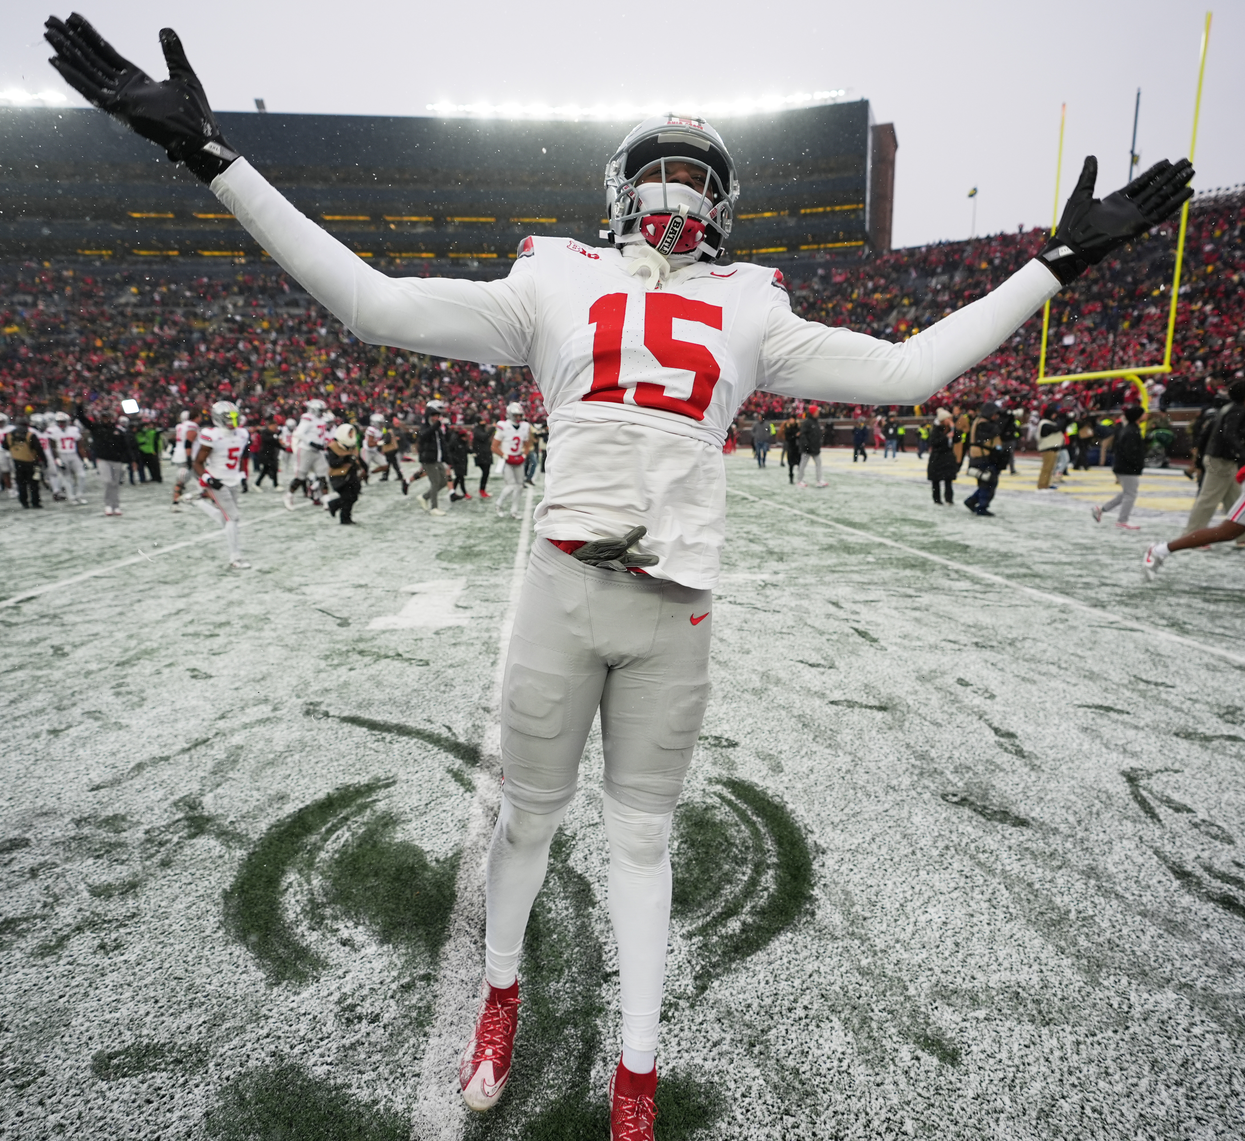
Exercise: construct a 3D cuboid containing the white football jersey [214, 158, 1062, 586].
[{"bbox_3d":[0.041,-0.303,1.408,1.300,0.700,0.540,-1,11,1],"label":"white football jersey"}]

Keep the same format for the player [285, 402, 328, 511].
[{"bbox_3d":[-6.169,-2.267,14.900,0.800,1.990,0.660,4,12,24],"label":"player"}]

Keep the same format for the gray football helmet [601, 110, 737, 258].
[{"bbox_3d":[0.088,-0.692,1.375,0.250,0.265,0.320,7,-6,-4],"label":"gray football helmet"}]

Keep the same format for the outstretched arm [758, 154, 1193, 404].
[{"bbox_3d":[0.553,-0.452,1.265,0.710,0.300,0.190,-15,-6,23],"label":"outstretched arm"}]

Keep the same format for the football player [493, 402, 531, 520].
[{"bbox_3d":[-1.912,-1.889,13.100,0.660,1.930,0.480,-5,11,-20],"label":"football player"}]

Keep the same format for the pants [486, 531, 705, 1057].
[{"bbox_3d":[-0.069,0.482,1.678,0.470,1.060,0.460,-1,11,-3],"label":"pants"}]

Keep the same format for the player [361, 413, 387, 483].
[{"bbox_3d":[-6.635,-3.247,20.400,0.850,1.880,0.620,2,11,12],"label":"player"}]

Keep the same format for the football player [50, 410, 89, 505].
[{"bbox_3d":[-12.100,-2.466,16.625,0.760,1.950,0.500,-8,13,-35],"label":"football player"}]

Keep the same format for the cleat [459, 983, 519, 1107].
[{"bbox_3d":[-0.298,1.093,1.827,0.115,0.140,0.315,1,11,7],"label":"cleat"}]

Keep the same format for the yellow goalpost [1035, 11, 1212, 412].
[{"bbox_3d":[16.277,-9.434,24.172,1.970,12.120,5.750,-2,11,-6],"label":"yellow goalpost"}]

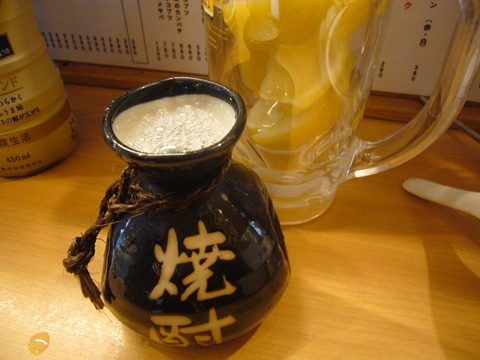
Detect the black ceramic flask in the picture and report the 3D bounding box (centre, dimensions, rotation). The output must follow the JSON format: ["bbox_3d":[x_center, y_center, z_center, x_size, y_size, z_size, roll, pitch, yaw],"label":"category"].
[{"bbox_3d":[-0.020,0.017,0.165,0.086,0.104,0.086,-4,43,-3],"label":"black ceramic flask"}]

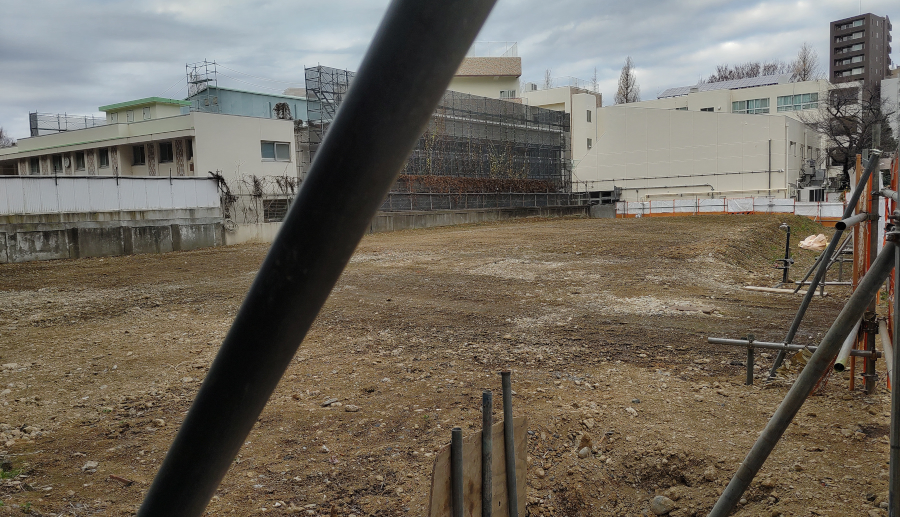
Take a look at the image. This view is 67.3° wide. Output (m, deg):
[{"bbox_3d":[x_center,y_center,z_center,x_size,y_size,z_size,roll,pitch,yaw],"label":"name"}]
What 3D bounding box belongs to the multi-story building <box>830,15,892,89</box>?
[{"bbox_3d":[105.128,-40.012,173.737,10.000,41.500,9.800,-6,6,-31],"label":"multi-story building"}]

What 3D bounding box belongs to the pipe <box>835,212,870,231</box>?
[{"bbox_3d":[2.752,-0.257,4.575,0.050,0.050,1.211,2,7,38],"label":"pipe"}]

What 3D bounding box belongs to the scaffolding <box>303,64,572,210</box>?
[{"bbox_3d":[1.278,-6.610,41.621,1.100,7.044,26.300,1,7,34],"label":"scaffolding"}]

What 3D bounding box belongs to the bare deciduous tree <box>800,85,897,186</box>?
[{"bbox_3d":[33.601,-9.532,57.000,7.300,10.055,7.000,-2,6,0],"label":"bare deciduous tree"}]

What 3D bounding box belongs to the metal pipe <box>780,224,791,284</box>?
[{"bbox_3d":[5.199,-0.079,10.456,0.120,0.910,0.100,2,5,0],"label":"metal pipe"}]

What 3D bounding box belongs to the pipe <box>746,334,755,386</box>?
[{"bbox_3d":[2.433,0.826,5.480,0.046,0.408,0.046,-2,6,0],"label":"pipe"}]

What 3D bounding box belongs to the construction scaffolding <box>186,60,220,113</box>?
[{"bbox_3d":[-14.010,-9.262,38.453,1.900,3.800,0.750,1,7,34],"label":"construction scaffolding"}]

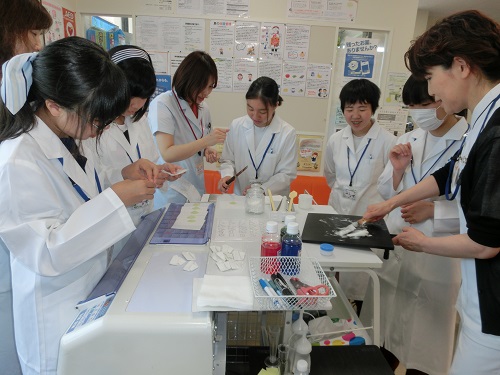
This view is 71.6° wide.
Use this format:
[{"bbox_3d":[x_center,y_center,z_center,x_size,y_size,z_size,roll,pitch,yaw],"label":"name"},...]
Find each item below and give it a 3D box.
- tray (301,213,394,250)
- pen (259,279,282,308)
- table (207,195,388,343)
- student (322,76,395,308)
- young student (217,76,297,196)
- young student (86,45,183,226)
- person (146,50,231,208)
[{"bbox_3d":[0.367,0.164,1.317,0.310,0.025,0.300,5,14,9],"label":"tray"},{"bbox_3d":[0.051,0.264,0.857,0.014,0.014,0.138,-4,16,-24],"label":"pen"},{"bbox_3d":[0.115,0.600,1.395,0.540,0.880,0.960,2,14,-4],"label":"table"},{"bbox_3d":[0.541,0.203,1.820,0.400,1.480,0.290,9,16,23],"label":"student"},{"bbox_3d":[0.028,0.150,1.926,0.410,1.480,0.360,5,14,8],"label":"young student"},{"bbox_3d":[-0.477,0.245,1.379,0.430,1.520,0.410,14,18,37],"label":"young student"},{"bbox_3d":[-0.328,0.148,1.724,0.430,1.550,0.410,15,18,39],"label":"person"}]

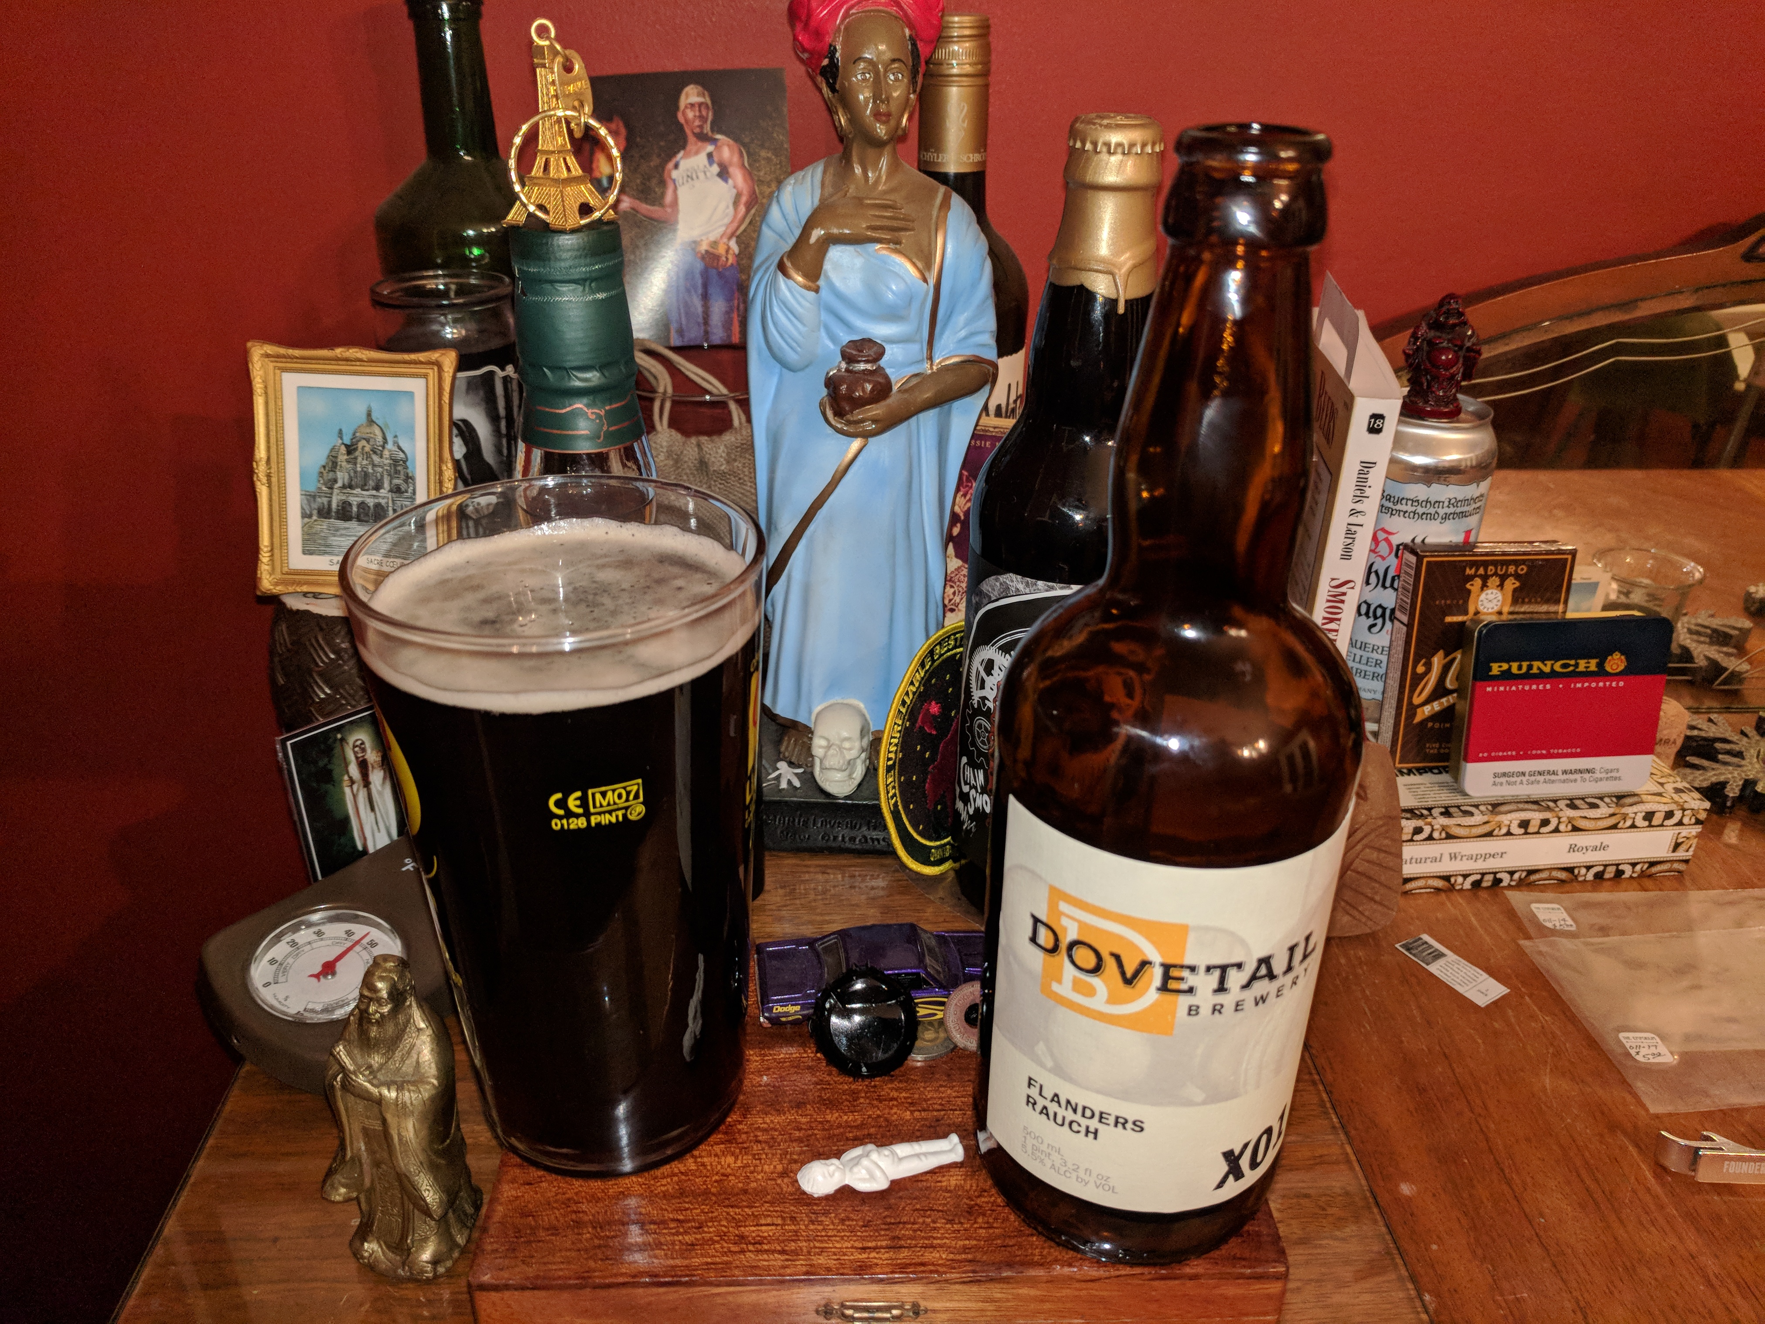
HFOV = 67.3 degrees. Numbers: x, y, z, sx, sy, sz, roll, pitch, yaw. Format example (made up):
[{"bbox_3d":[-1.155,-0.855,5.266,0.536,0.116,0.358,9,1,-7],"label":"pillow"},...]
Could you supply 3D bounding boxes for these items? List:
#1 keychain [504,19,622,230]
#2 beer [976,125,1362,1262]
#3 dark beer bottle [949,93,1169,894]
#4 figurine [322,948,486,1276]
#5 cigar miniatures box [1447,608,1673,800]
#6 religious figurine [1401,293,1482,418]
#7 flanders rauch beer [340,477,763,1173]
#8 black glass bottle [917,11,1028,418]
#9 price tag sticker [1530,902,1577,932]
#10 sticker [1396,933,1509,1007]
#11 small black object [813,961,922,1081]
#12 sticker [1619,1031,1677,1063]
[{"bbox_3d":[-0.090,-0.149,0.365,0.035,0.051,0.032,-5,28,-12],"label":"keychain"},{"bbox_3d":[0.062,0.016,0.279,0.074,0.239,0.074,7,28,13],"label":"beer"},{"bbox_3d":[0.070,-0.040,0.471,0.077,0.287,0.077,5,28,8],"label":"dark beer bottle"},{"bbox_3d":[-0.132,0.123,0.360,0.041,0.098,0.035,6,28,10],"label":"figurine"},{"bbox_3d":[0.291,0.018,0.571,0.085,0.077,0.015,-2,15,-5],"label":"cigar miniatures box"},{"bbox_3d":[0.262,-0.143,0.614,0.037,0.054,0.030,7,28,12],"label":"religious figurine"},{"bbox_3d":[-0.069,0.044,0.314,0.087,0.154,0.087,-6,28,-13],"label":"flanders rauch beer"},{"bbox_3d":[0.027,-0.122,0.602,0.074,0.304,0.074,2,27,2],"label":"black glass bottle"},{"bbox_3d":[0.278,0.106,0.549,0.014,0.001,0.017,3,28,5],"label":"price tag sticker"},{"bbox_3d":[0.224,0.120,0.520,0.017,0.001,0.040,-16,32,-29],"label":"sticker"},{"bbox_3d":[-0.004,0.097,0.357,0.030,0.030,0.007,-1,-14,-4],"label":"small black object"},{"bbox_3d":[0.278,0.140,0.482,0.014,0.001,0.015,2,27,2],"label":"sticker"}]

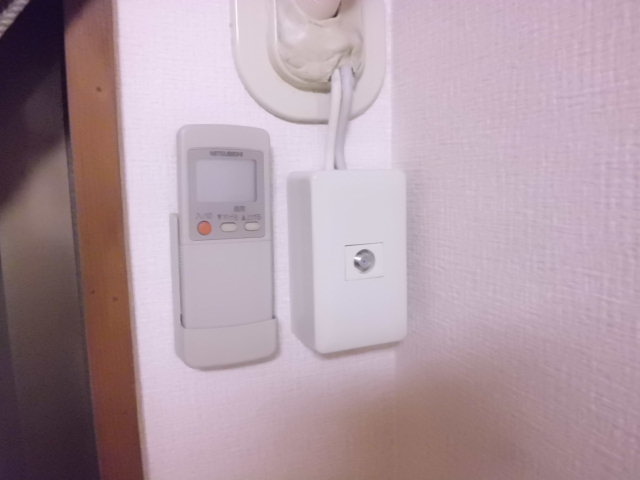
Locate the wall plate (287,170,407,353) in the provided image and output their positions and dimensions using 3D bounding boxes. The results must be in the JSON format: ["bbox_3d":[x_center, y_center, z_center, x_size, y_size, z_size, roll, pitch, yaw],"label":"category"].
[{"bbox_3d":[0.020,0.011,0.345,0.070,0.120,0.050,-4,8,-22],"label":"wall plate"}]

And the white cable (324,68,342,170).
[{"bbox_3d":[0.010,-0.084,0.339,0.009,0.073,0.009,-1,9,-22],"label":"white cable"}]

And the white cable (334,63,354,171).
[{"bbox_3d":[0.017,-0.086,0.342,0.010,0.076,0.009,-1,9,-22],"label":"white cable"}]

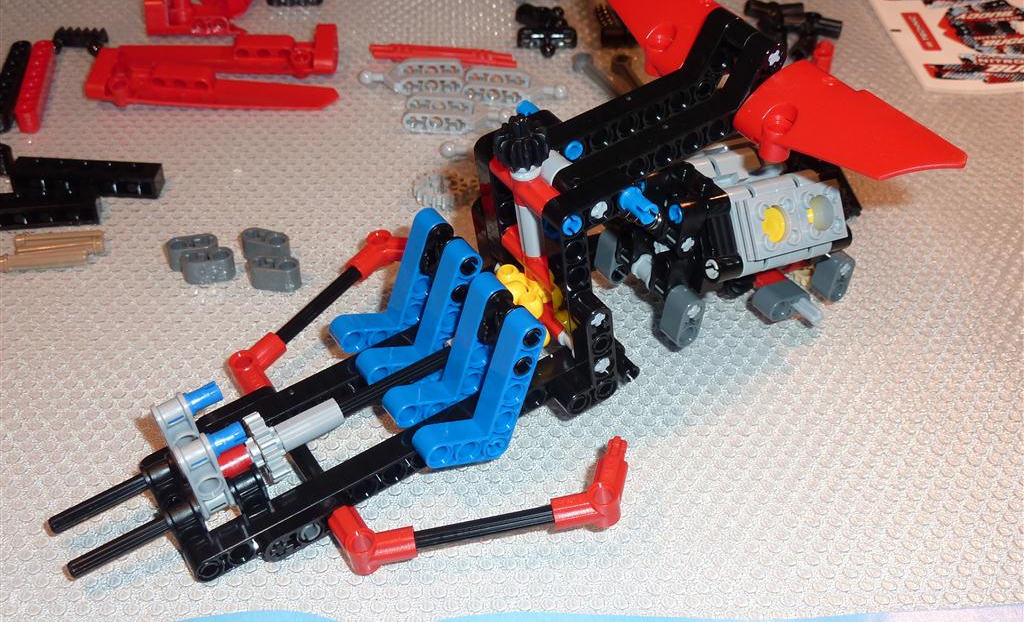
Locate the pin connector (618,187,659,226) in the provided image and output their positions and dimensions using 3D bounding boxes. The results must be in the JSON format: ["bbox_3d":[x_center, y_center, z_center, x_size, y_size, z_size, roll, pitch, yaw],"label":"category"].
[{"bbox_3d":[0.027,-0.026,0.289,0.006,0.006,0.017,-27,45,-17],"label":"pin connector"}]

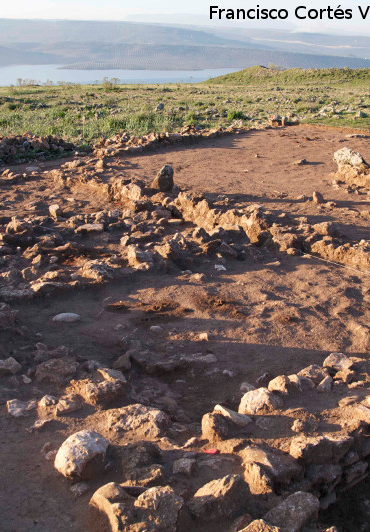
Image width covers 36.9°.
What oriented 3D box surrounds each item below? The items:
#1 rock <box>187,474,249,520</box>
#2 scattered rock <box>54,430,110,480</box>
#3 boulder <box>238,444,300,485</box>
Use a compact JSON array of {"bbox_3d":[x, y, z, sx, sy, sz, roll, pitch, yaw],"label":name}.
[{"bbox_3d":[0.184,1.267,3.046,0.338,0.168,0.230,-6,23,-14],"label":"rock"},{"bbox_3d":[-0.644,1.178,3.462,0.332,0.222,0.282,-14,26,-30],"label":"scattered rock"},{"bbox_3d":[0.502,1.168,3.280,0.360,0.140,0.224,15,27,33],"label":"boulder"}]

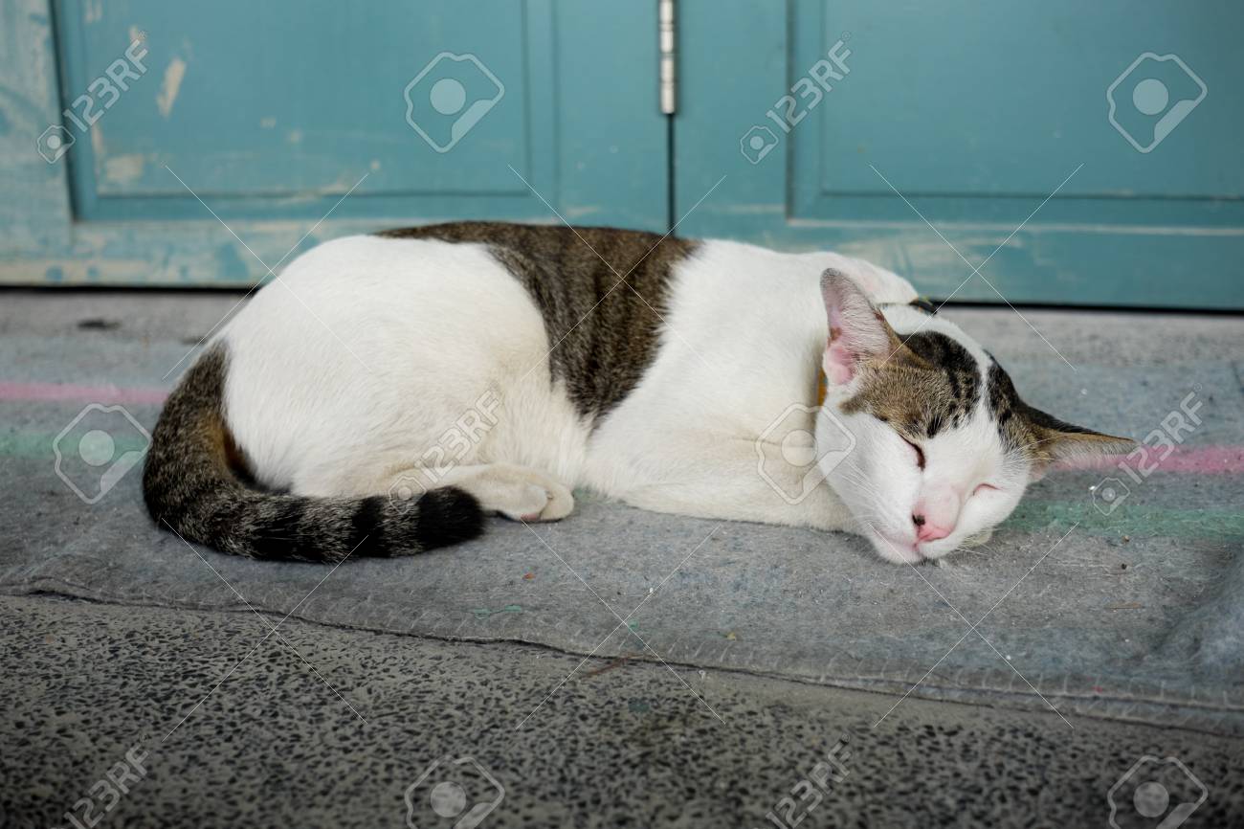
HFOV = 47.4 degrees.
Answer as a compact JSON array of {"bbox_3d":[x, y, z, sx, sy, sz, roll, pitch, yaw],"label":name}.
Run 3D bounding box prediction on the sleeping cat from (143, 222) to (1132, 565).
[{"bbox_3d":[0.008,-0.031,0.805,0.510,0.145,0.280,0,17,4],"label":"sleeping cat"}]

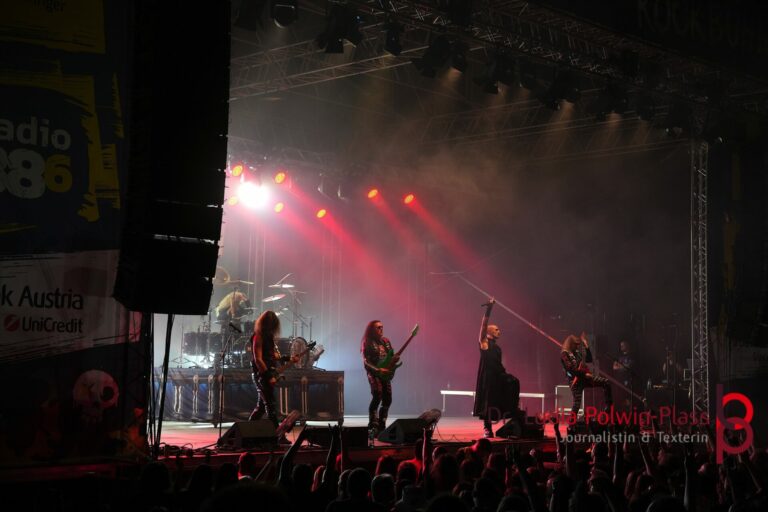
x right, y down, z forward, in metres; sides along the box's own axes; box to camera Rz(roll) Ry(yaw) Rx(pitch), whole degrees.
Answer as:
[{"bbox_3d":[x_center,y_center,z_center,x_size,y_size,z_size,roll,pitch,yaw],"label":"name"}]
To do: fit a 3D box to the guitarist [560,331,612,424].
[{"bbox_3d":[3.504,2.146,20.300,0.820,1.720,0.620,-1,-5,30],"label":"guitarist"}]

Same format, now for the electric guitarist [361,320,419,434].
[{"bbox_3d":[0.067,1.827,17.500,0.780,1.740,0.620,5,-6,-43],"label":"electric guitarist"}]

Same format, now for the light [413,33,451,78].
[{"bbox_3d":[0.729,-3.061,18.000,0.500,0.600,0.420,5,-5,-41],"label":"light"}]

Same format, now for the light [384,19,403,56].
[{"bbox_3d":[0.142,-3.244,17.500,0.290,0.500,0.330,5,-5,-41],"label":"light"}]

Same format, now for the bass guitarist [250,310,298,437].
[{"bbox_3d":[-1.526,1.667,16.500,0.620,1.760,0.620,-2,-5,38],"label":"bass guitarist"}]

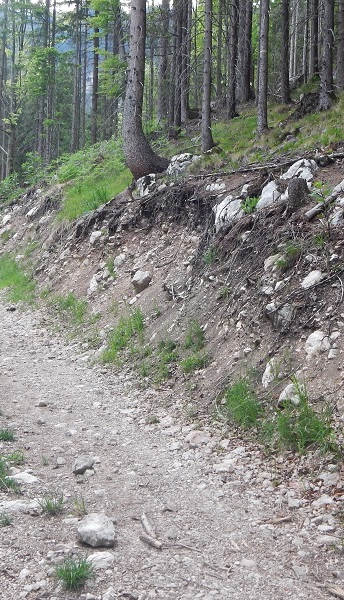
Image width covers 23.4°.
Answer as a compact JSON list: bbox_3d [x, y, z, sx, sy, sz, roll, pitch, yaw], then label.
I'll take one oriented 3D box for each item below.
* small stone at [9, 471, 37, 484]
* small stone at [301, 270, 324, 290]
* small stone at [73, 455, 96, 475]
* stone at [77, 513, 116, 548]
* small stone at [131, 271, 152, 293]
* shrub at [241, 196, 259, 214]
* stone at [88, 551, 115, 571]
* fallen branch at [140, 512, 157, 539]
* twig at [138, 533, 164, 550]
[{"bbox_3d":[-0.809,0.964,4.520,0.165,0.050,0.120,1,2,0],"label":"small stone"},{"bbox_3d":[1.327,-0.192,7.887,0.206,0.173,0.175,2,1,10],"label":"small stone"},{"bbox_3d":[-0.507,0.947,4.790,0.120,0.070,0.105,1,0,-6],"label":"small stone"},{"bbox_3d":[-0.340,1.039,3.750,0.165,0.130,0.140,1,2,0],"label":"stone"},{"bbox_3d":[-0.404,-0.248,11.290,0.264,0.304,0.211,1,1,-2],"label":"small stone"},{"bbox_3d":[0.792,-0.965,8.500,0.180,0.180,0.160,1,2,0],"label":"shrub"},{"bbox_3d":[-0.301,1.114,3.550,0.110,0.050,0.090,1,0,-4],"label":"stone"},{"bbox_3d":[-0.104,1.060,3.910,0.025,0.025,0.271,1,8,-15],"label":"fallen branch"},{"bbox_3d":[-0.093,1.100,3.790,0.030,0.028,0.140,-5,9,-43],"label":"twig"}]

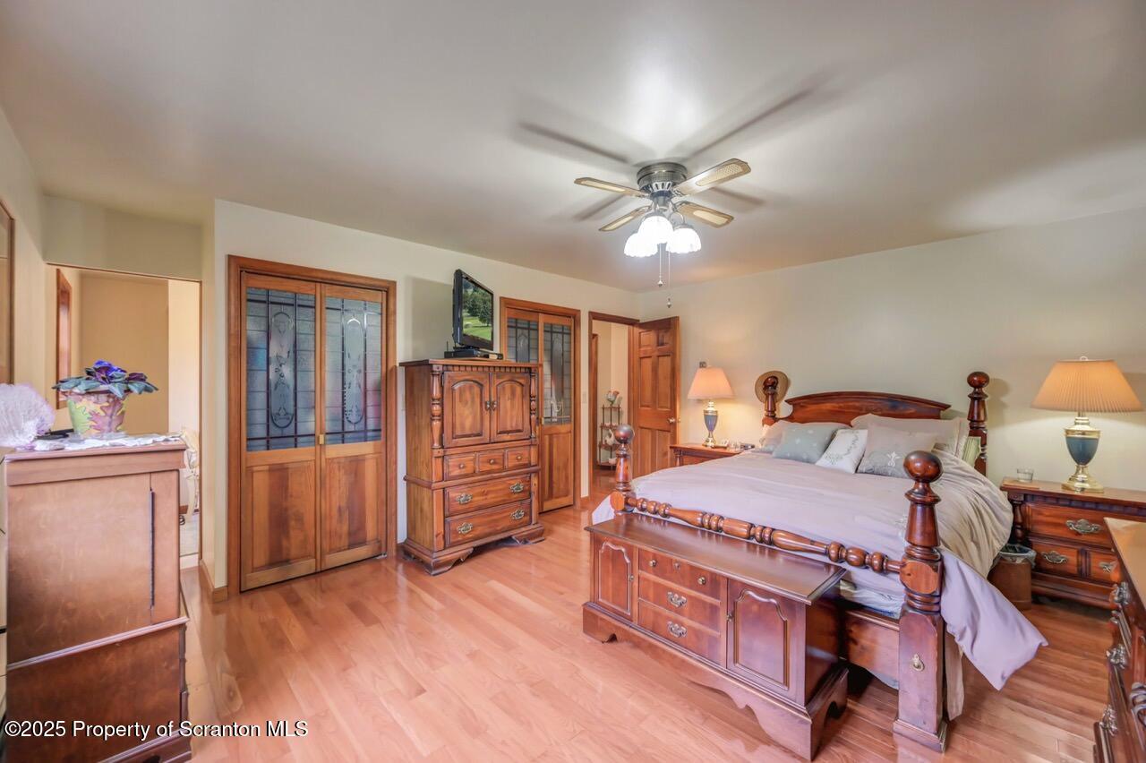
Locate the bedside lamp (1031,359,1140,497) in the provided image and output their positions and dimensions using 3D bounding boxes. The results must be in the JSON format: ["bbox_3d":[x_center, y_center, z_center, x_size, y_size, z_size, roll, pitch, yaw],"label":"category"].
[{"bbox_3d":[3.043,0.250,2.650,0.440,0.800,0.440,0,0,-44],"label":"bedside lamp"}]

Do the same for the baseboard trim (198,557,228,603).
[{"bbox_3d":[-2.374,1.289,2.945,0.100,0.085,0.700,0,0,-44],"label":"baseboard trim"}]

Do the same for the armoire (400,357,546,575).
[{"bbox_3d":[-0.801,0.593,3.593,1.000,1.475,0.630,0,0,-44],"label":"armoire"}]

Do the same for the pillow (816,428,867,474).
[{"bbox_3d":[1.982,0.502,3.220,0.120,0.320,0.310,32,-6,-15],"label":"pillow"}]

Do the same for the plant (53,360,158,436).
[{"bbox_3d":[-1.747,0.072,1.677,0.260,0.285,0.260,0,0,-44],"label":"plant"}]

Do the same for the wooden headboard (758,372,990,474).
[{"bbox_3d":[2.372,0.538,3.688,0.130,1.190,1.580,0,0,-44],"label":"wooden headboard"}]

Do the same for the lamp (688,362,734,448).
[{"bbox_3d":[1.373,0.251,4.447,0.440,0.810,0.440,0,0,-44],"label":"lamp"}]

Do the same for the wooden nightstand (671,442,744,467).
[{"bbox_3d":[1.372,0.992,4.374,0.410,0.675,0.680,0,0,-44],"label":"wooden nightstand"}]

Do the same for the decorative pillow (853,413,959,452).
[{"bbox_3d":[2.382,0.447,3.232,0.670,0.450,0.170,0,-30,46],"label":"decorative pillow"}]

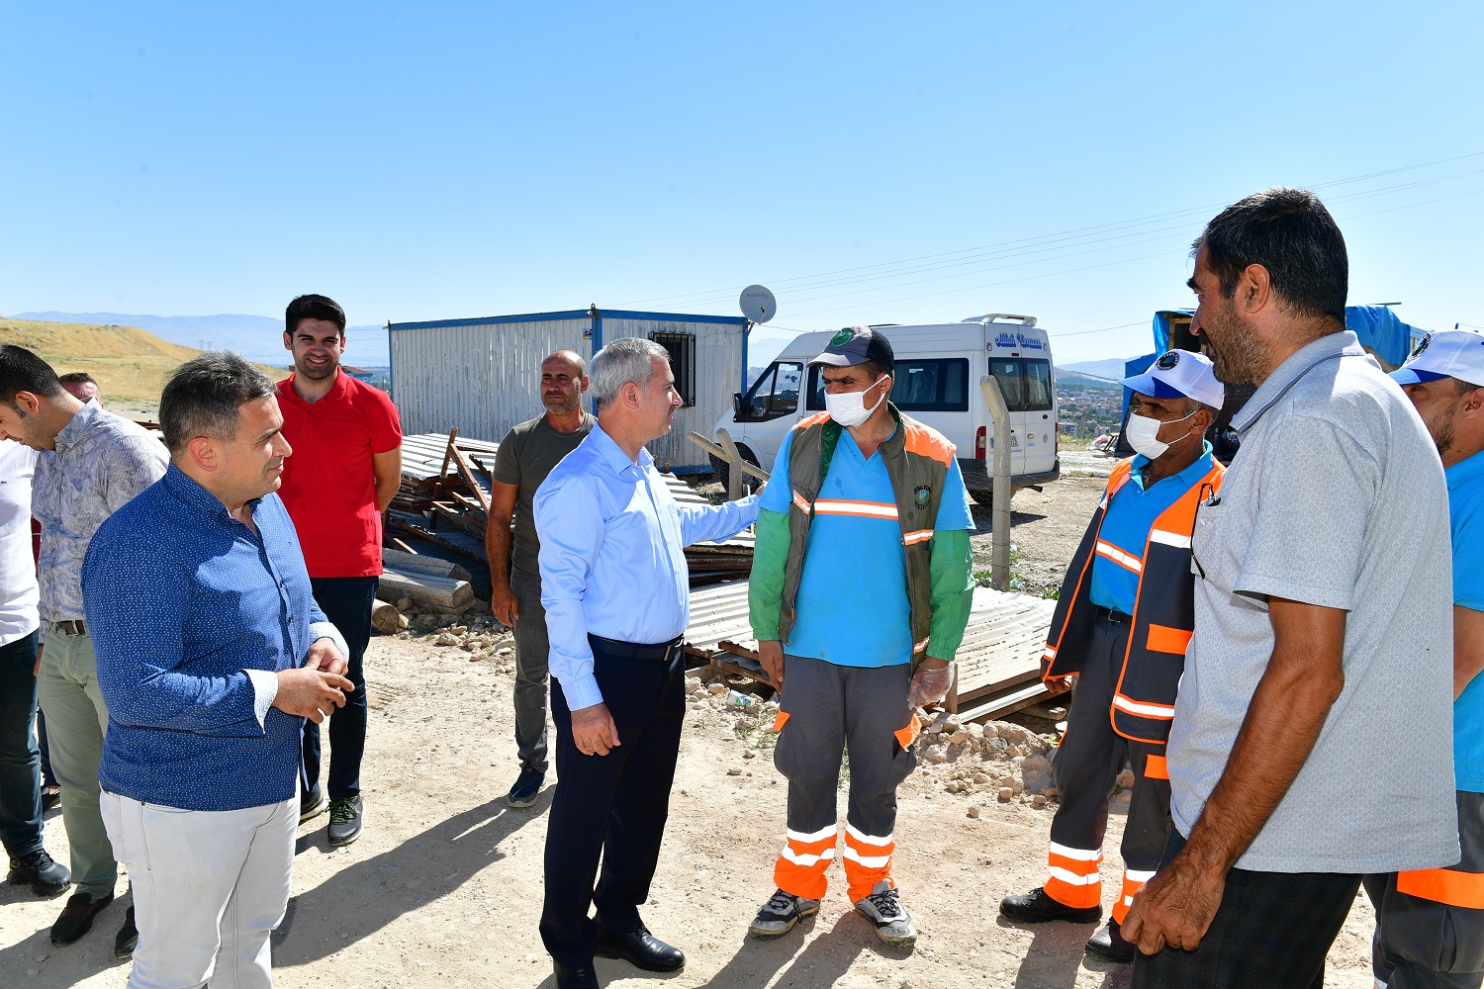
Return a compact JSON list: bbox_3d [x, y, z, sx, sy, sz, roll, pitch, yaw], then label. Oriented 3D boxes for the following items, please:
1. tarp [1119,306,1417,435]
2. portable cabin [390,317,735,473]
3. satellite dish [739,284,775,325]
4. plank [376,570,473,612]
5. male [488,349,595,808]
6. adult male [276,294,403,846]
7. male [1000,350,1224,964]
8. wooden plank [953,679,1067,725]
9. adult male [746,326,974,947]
[{"bbox_3d":[9.812,-2.338,20.000,4.900,2.300,2.400,2,6,11],"label":"tarp"},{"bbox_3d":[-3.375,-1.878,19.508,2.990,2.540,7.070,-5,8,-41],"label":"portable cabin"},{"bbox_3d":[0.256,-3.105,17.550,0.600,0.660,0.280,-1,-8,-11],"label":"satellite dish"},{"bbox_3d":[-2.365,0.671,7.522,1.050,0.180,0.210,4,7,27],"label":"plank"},{"bbox_3d":[-0.690,0.312,4.100,0.510,1.710,0.360,2,7,17],"label":"male"},{"bbox_3d":[-1.383,0.237,3.577,0.530,1.780,0.380,0,6,-3],"label":"adult male"},{"bbox_3d":[1.098,0.445,3.094,0.480,1.700,0.560,-4,8,-36],"label":"male"},{"bbox_3d":[1.436,0.968,5.170,1.050,0.090,0.120,-5,8,-39],"label":"wooden plank"},{"bbox_3d":[0.341,0.395,3.080,0.630,1.730,0.400,3,7,19],"label":"adult male"}]

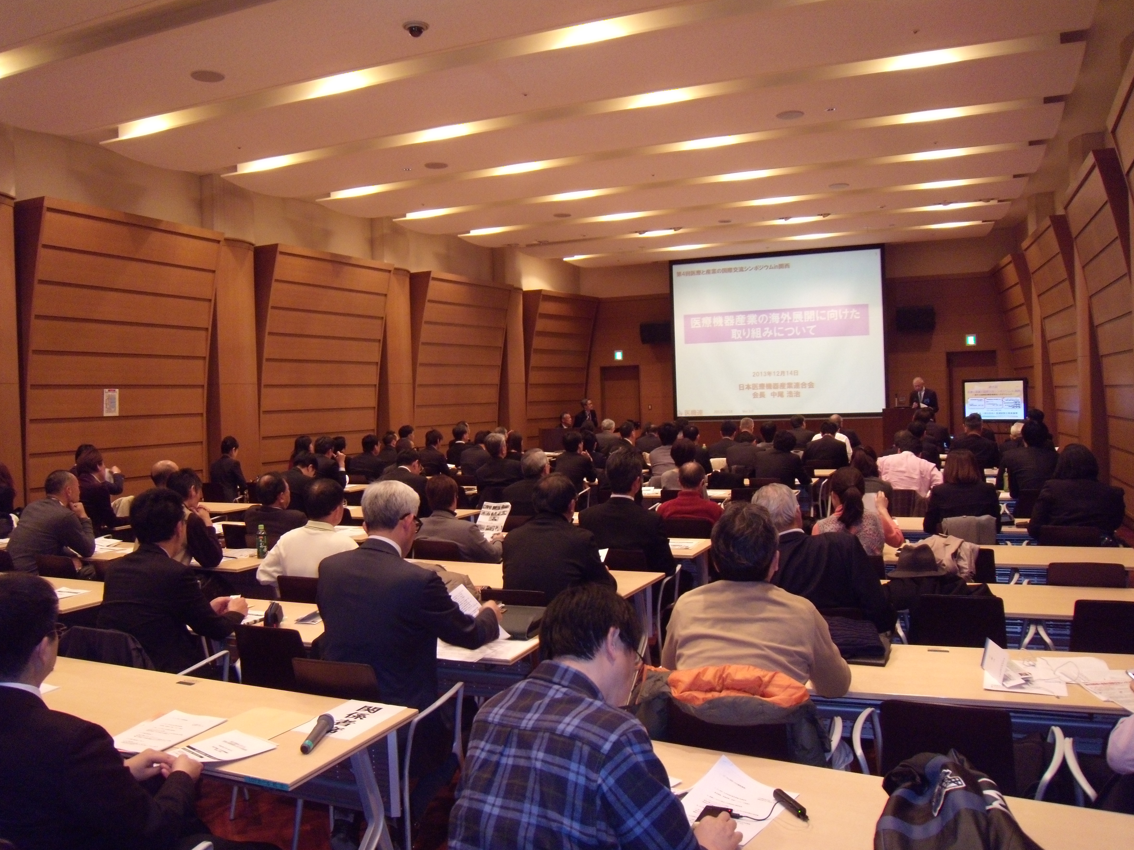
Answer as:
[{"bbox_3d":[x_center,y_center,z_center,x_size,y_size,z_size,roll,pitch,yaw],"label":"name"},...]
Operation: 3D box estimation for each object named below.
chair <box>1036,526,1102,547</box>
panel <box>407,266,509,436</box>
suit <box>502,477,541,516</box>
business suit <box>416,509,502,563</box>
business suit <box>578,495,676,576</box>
[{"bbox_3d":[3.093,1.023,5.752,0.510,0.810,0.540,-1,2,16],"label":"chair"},{"bbox_3d":[-1.978,-0.898,18.193,0.540,3.930,2.712,0,2,32],"label":"panel"},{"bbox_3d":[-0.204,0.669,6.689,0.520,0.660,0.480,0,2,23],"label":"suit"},{"bbox_3d":[-0.664,0.828,5.706,0.470,0.630,0.410,0,2,28],"label":"business suit"},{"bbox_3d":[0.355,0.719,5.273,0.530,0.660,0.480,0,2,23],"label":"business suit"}]

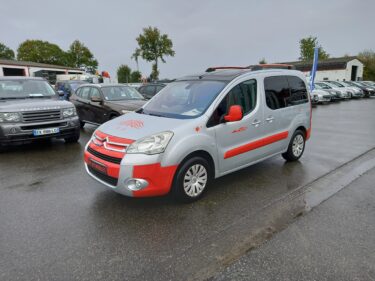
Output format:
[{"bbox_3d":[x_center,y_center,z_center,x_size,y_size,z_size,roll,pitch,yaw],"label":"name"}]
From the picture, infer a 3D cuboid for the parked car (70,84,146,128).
[{"bbox_3d":[-2.700,-1.276,9.650,1.820,1.540,4.420,-11,17,-41],"label":"parked car"}]

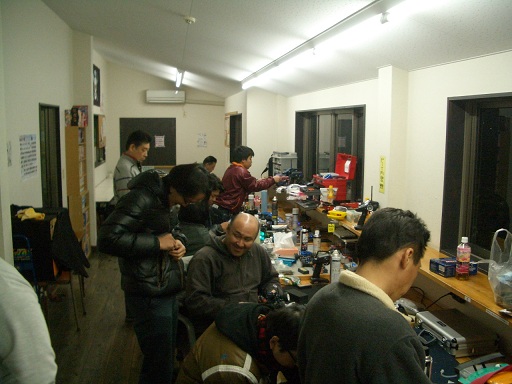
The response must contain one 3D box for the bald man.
[{"bbox_3d":[-0.060,0.727,2.900,0.600,1.200,0.800,-6,10,-38],"label":"bald man"}]

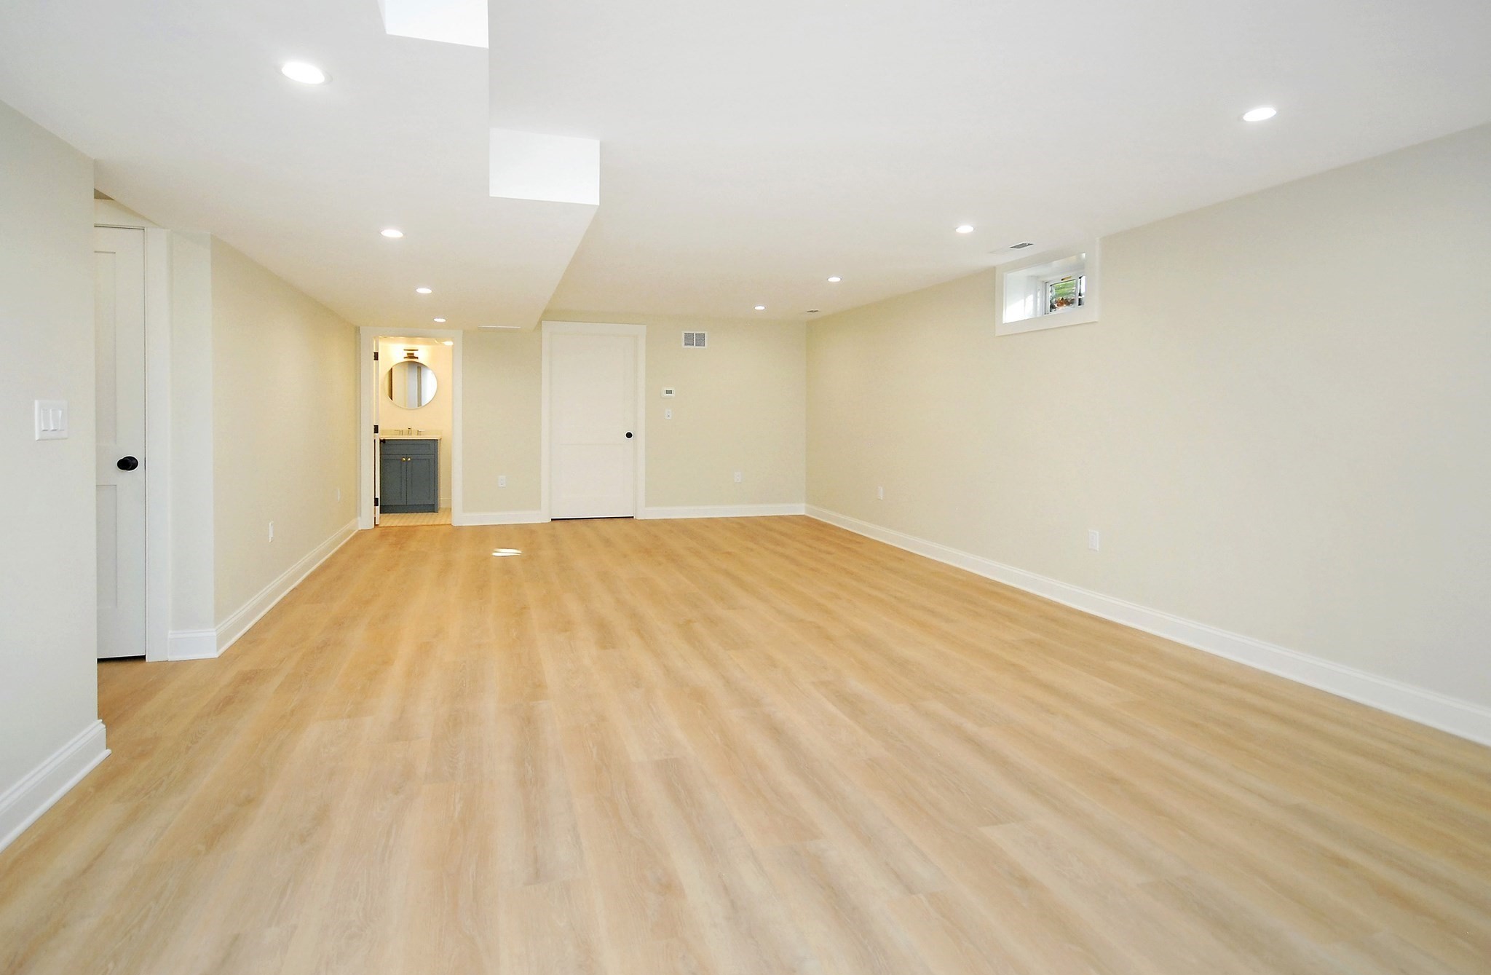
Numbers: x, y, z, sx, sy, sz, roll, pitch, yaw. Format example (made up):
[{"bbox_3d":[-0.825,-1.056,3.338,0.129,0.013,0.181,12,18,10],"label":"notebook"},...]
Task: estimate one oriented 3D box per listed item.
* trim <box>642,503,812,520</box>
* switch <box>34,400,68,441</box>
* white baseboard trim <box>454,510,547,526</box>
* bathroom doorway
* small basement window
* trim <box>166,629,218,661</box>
[{"bbox_3d":[-0.238,0.276,8.016,1.930,0.128,0.025,-1,5,-13],"label":"trim"},{"bbox_3d":[-2.235,-0.217,2.275,0.012,0.126,0.180,-2,5,-20],"label":"switch"},{"bbox_3d":[-2.601,0.331,7.520,0.976,0.128,0.025,-1,5,-13],"label":"white baseboard trim"},{"bbox_3d":[-3.464,-0.603,7.359,1.000,2.060,0.140,-1,5,-13],"label":"bathroom doorway"},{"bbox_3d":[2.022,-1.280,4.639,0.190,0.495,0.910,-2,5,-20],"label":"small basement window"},{"bbox_3d":[-2.714,0.781,3.453,0.229,0.127,0.025,-1,5,-14],"label":"trim"}]

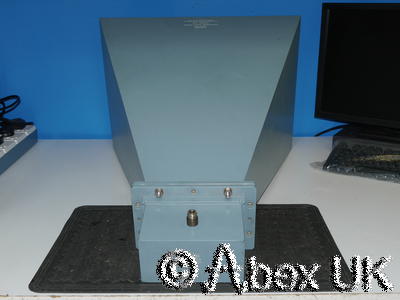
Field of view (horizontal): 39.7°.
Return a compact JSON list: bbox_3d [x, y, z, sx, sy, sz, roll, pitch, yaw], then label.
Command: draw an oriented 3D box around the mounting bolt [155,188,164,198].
[{"bbox_3d":[-0.066,0.071,0.901,0.014,0.014,0.015,0,26,1],"label":"mounting bolt"}]

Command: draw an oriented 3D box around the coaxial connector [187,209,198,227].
[{"bbox_3d":[-0.011,0.104,0.849,0.018,0.021,0.018,0,26,1],"label":"coaxial connector"}]

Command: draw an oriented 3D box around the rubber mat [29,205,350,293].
[{"bbox_3d":[-0.009,0.152,0.924,0.469,0.006,0.311,0,16,1],"label":"rubber mat"}]

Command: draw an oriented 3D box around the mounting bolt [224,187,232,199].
[{"bbox_3d":[0.046,0.070,0.897,0.014,0.014,0.016,0,26,1],"label":"mounting bolt"}]

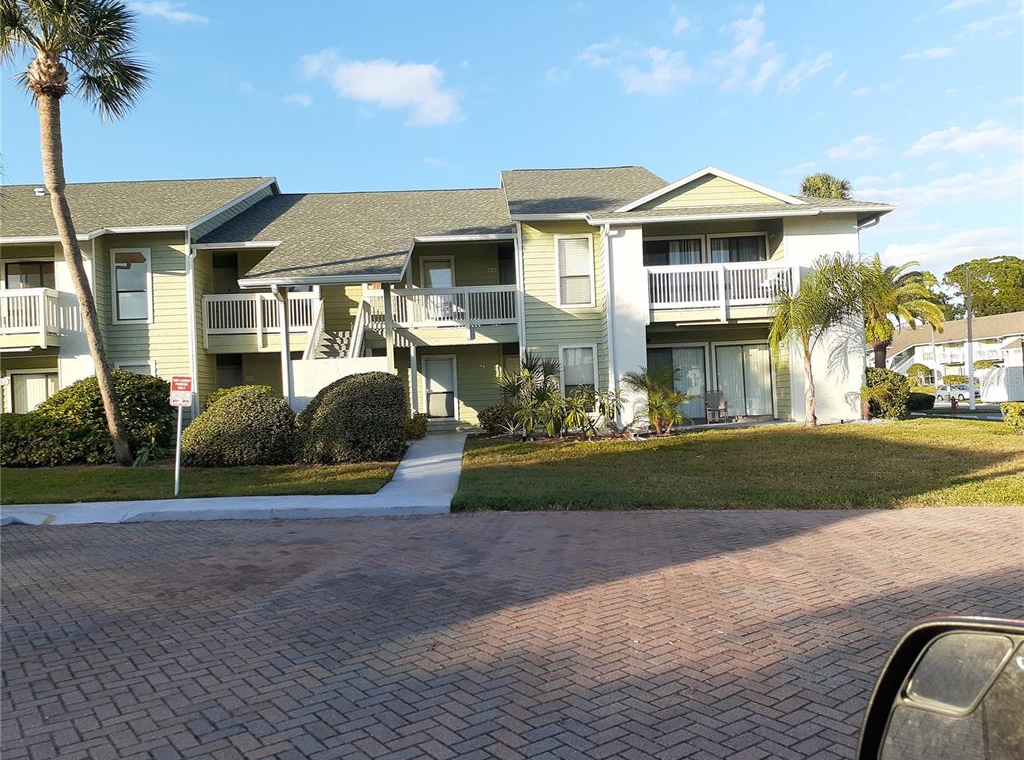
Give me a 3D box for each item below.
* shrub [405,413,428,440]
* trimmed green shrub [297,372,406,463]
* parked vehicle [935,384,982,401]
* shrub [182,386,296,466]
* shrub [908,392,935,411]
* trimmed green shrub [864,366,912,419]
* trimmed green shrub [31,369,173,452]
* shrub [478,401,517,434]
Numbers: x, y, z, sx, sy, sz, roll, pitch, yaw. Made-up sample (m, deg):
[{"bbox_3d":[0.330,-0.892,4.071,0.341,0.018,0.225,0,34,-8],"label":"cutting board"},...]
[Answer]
[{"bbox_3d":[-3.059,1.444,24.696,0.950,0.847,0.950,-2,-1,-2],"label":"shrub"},{"bbox_3d":[-3.417,0.784,17.091,2.300,1.871,2.250,-2,-1,-2],"label":"trimmed green shrub"},{"bbox_3d":[41.029,1.199,73.493,1.800,1.480,4.600,-2,-1,-19],"label":"parked vehicle"},{"bbox_3d":[-5.820,0.981,17.092,2.350,1.664,2.200,-2,-1,-2],"label":"shrub"},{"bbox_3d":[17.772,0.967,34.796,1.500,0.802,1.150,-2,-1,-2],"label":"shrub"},{"bbox_3d":[10.600,0.383,22.593,1.330,1.474,1.350,-2,-1,-2],"label":"trimmed green shrub"},{"bbox_3d":[-10.511,0.871,20.689,3.400,2.315,2.600,-2,-1,-2],"label":"trimmed green shrub"},{"bbox_3d":[-0.393,1.179,24.595,1.200,1.065,1.150,-2,-1,-2],"label":"shrub"}]

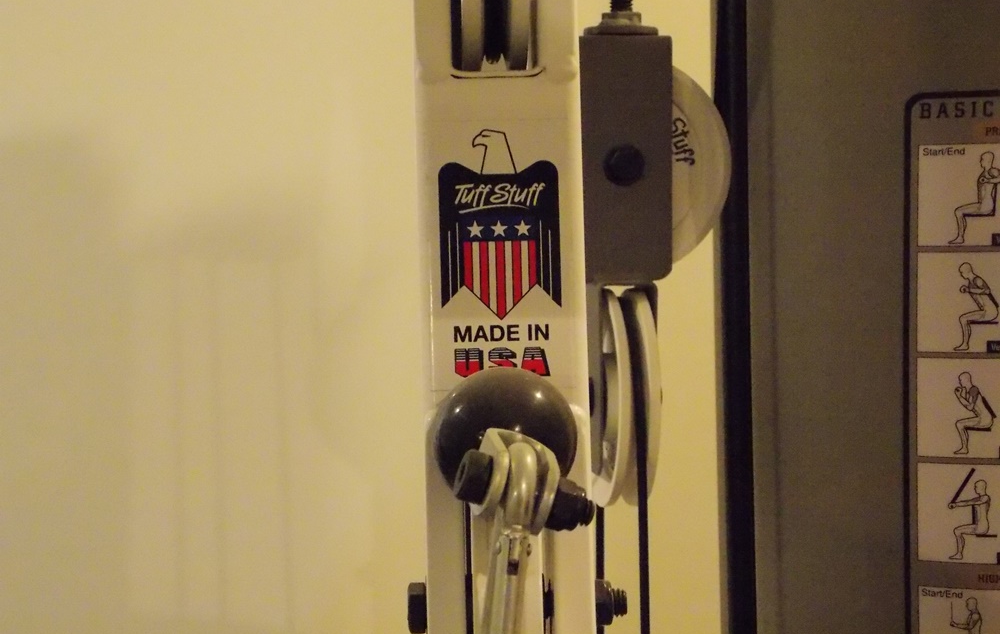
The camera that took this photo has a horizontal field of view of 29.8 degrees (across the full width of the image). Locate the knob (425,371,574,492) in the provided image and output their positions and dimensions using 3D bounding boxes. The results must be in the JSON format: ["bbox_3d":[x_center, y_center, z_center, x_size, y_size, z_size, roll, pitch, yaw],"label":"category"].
[{"bbox_3d":[0.002,0.038,0.582,0.044,0.044,0.044,-1,5,0],"label":"knob"}]

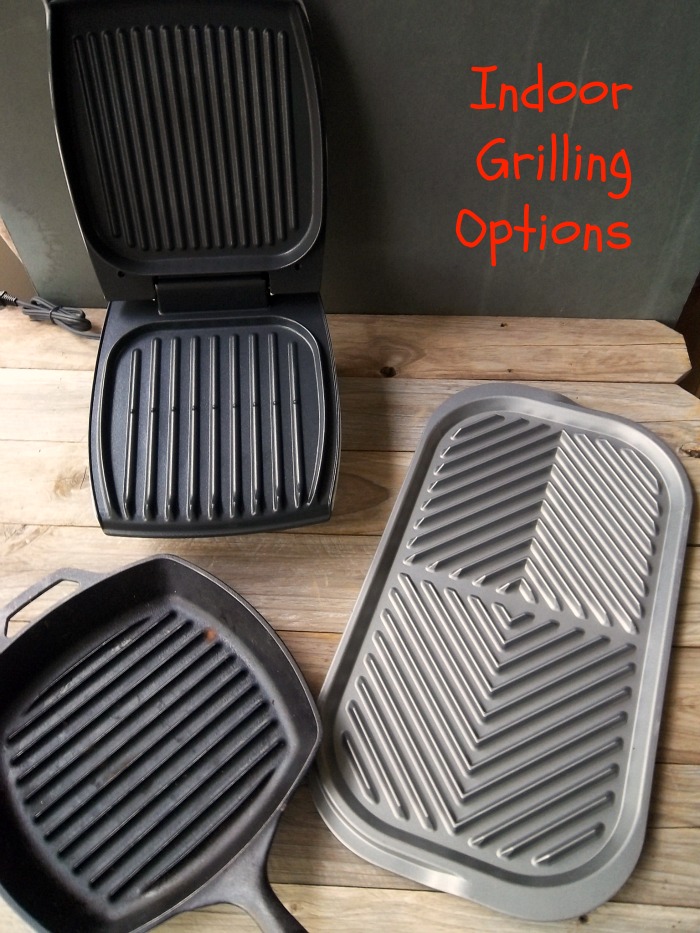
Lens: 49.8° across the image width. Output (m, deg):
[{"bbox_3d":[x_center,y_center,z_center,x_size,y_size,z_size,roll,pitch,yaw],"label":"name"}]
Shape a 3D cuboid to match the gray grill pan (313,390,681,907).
[{"bbox_3d":[0.148,0.120,0.675,0.267,0.020,0.484,16,58,13],"label":"gray grill pan"}]

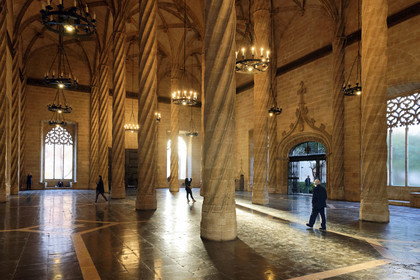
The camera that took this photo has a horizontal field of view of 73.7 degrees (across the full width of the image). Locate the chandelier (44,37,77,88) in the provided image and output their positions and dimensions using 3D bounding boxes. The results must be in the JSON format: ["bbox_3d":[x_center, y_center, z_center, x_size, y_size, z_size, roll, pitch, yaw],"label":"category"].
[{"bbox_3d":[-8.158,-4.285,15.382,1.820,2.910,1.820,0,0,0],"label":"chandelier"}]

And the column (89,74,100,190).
[{"bbox_3d":[-13.380,-0.813,32.522,1.080,13.360,1.050,0,0,0],"label":"column"}]

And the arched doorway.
[{"bbox_3d":[8.193,2.328,23.530,0.600,4.496,3.750,2,-4,-29],"label":"arched doorway"}]

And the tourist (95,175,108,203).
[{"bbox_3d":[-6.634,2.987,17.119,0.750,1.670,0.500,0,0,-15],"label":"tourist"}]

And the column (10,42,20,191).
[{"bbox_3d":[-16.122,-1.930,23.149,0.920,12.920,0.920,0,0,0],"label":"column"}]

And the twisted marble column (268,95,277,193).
[{"bbox_3d":[5.960,-0.238,26.700,0.950,10.871,0.950,2,-4,-29],"label":"twisted marble column"}]

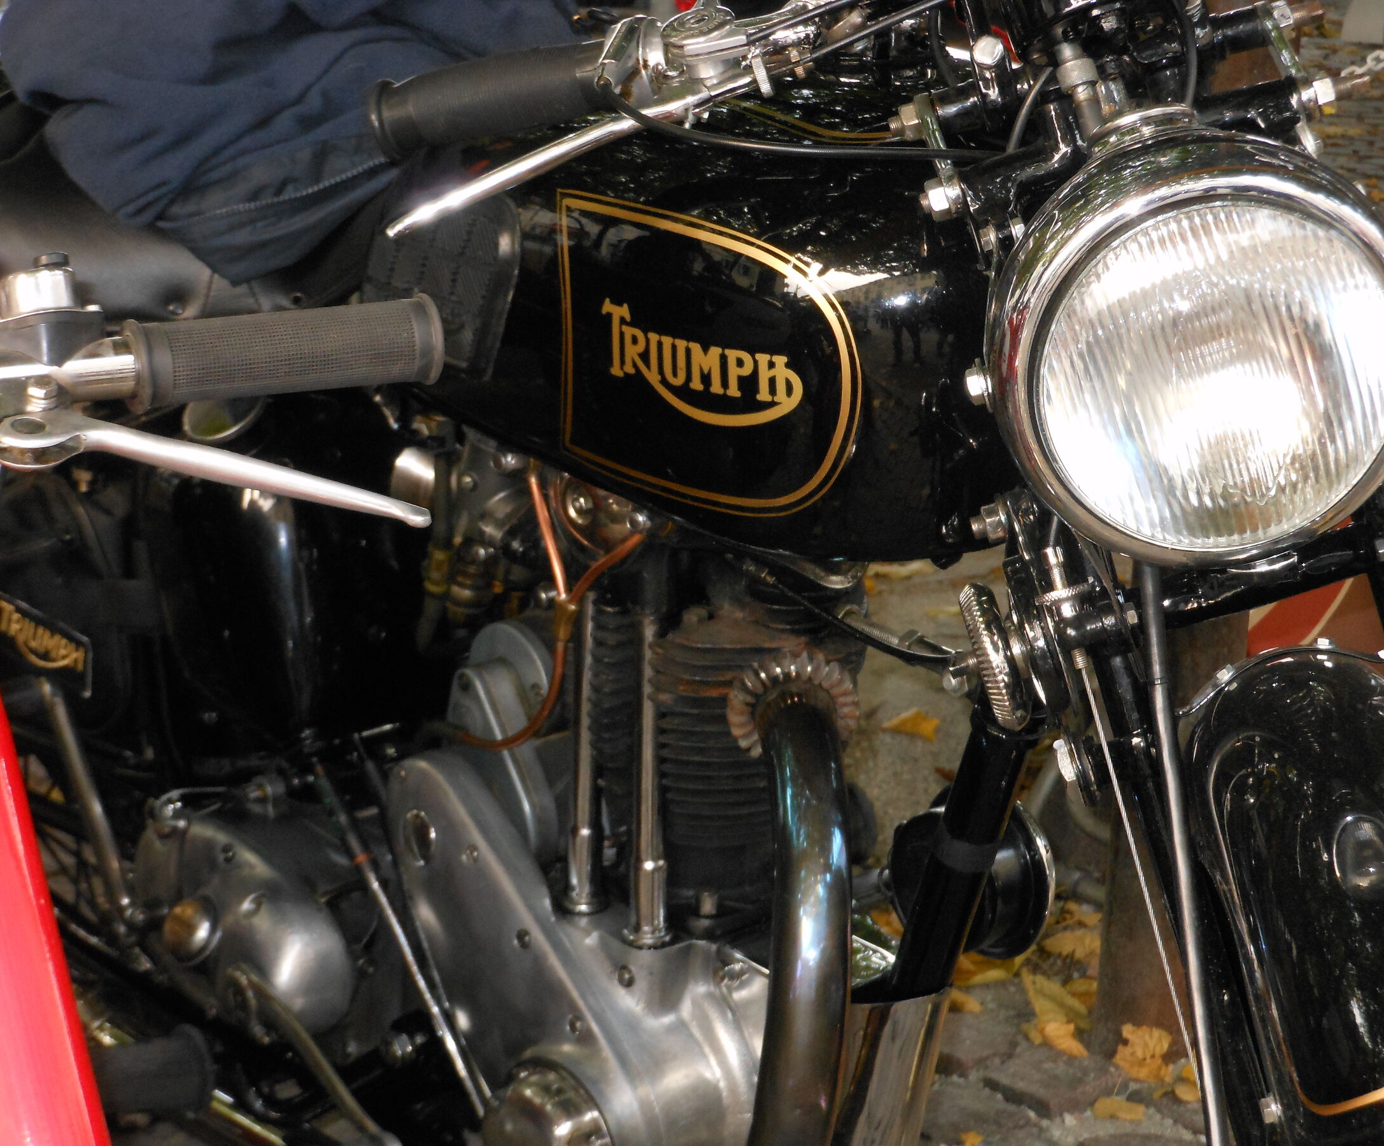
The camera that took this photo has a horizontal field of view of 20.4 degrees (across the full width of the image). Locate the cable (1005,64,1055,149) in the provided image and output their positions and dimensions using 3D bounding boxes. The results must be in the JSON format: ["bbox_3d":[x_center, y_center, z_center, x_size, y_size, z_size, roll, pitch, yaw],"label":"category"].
[{"bbox_3d":[0.170,-0.235,1.940,0.026,0.045,0.018,-15,25,3],"label":"cable"}]

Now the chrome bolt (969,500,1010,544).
[{"bbox_3d":[0.149,-0.025,1.925,0.017,0.018,0.018,-15,25,3],"label":"chrome bolt"}]

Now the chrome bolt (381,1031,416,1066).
[{"bbox_3d":[-0.189,0.307,2.480,0.018,0.018,0.018,-13,24,-37],"label":"chrome bolt"}]

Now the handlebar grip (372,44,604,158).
[{"bbox_3d":[-0.105,-0.245,2.000,0.132,0.044,0.044,-6,17,21],"label":"handlebar grip"}]

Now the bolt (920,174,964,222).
[{"bbox_3d":[0.125,-0.188,1.926,0.018,0.019,0.019,-15,25,3],"label":"bolt"}]

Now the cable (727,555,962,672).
[{"bbox_3d":[0.085,0.023,2.100,0.022,0.032,0.180,-13,24,-37],"label":"cable"}]

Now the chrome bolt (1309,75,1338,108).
[{"bbox_3d":[0.315,-0.240,1.914,0.011,0.017,0.017,-15,25,3],"label":"chrome bolt"}]

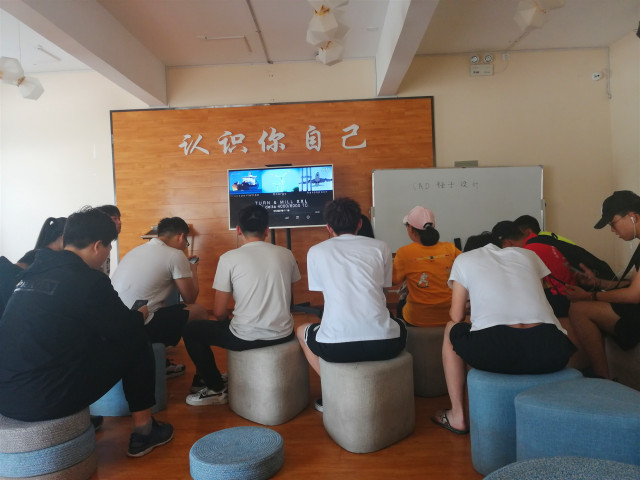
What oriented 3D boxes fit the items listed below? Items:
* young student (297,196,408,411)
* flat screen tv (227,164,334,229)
[{"bbox_3d":[0.202,0.372,2.707,0.570,1.200,0.740,-2,2,-8],"label":"young student"},{"bbox_3d":[-0.460,-0.501,5.883,1.240,0.710,0.070,-2,2,2],"label":"flat screen tv"}]

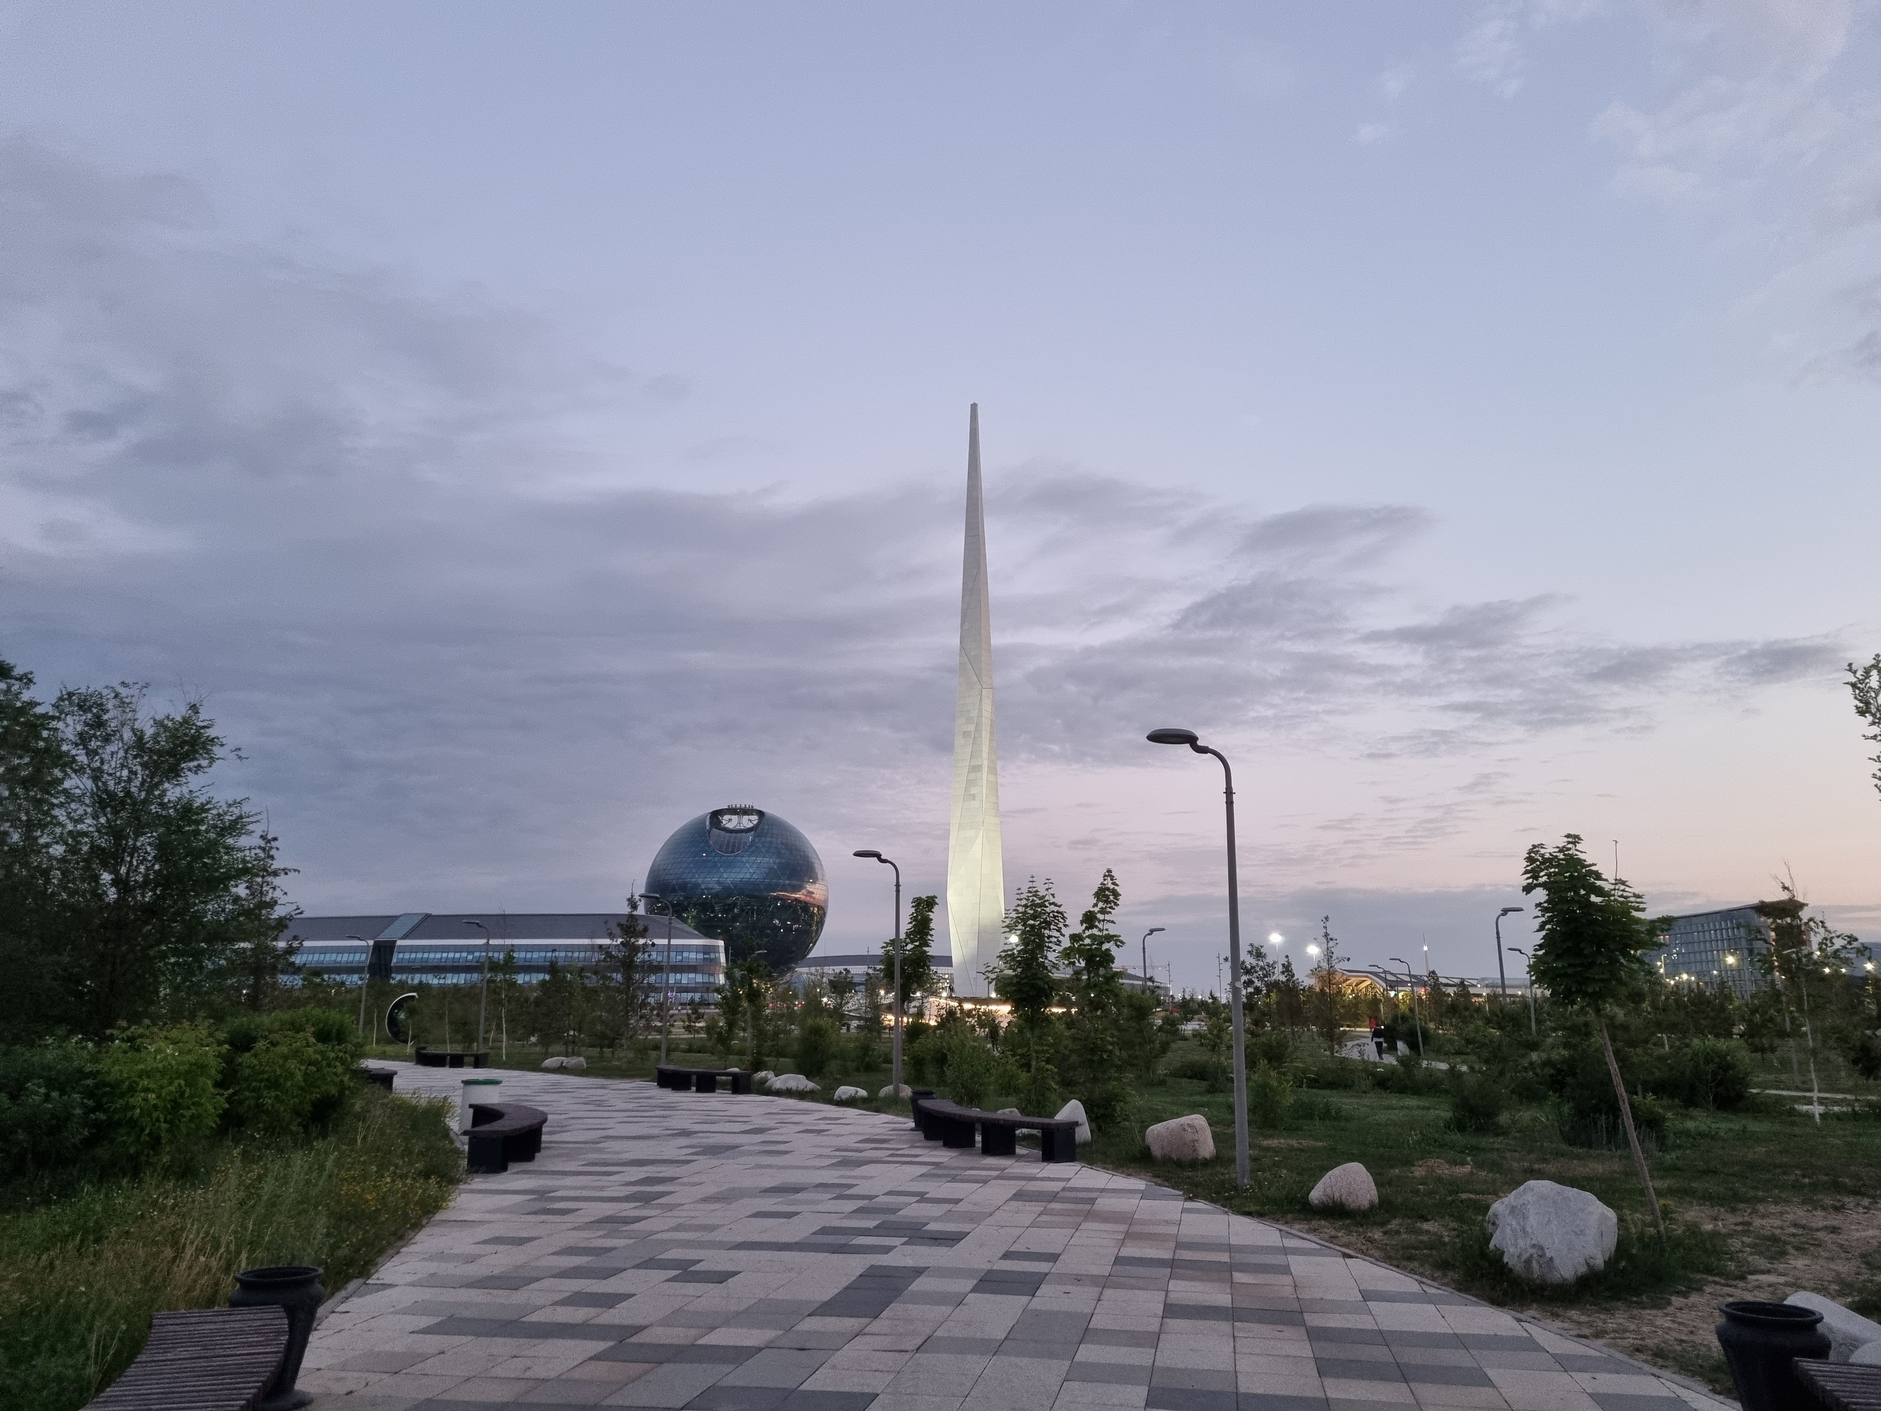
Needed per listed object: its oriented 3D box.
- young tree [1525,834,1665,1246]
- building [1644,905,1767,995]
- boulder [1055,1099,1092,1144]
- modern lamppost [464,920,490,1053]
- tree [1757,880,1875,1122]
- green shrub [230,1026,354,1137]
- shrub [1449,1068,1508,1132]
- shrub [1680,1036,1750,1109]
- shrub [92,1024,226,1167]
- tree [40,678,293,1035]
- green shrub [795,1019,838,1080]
[{"bbox_3d":[5.098,2.528,10.950,1.034,3.013,0.983,-6,-14,24],"label":"young tree"},{"bbox_3d":[299.740,97.709,536.593,17.000,38.500,90.000,0,-12,0],"label":"building"},{"bbox_3d":[1.718,5.438,18.677,0.580,0.630,0.500,0,-12,0],"label":"boulder"},{"bbox_3d":[-16.230,9.937,49.507,0.980,4.650,0.300,0,-12,0],"label":"modern lamppost"},{"bbox_3d":[14.042,4.744,22.746,1.819,3.794,1.720,-7,-14,30],"label":"tree"},{"bbox_3d":[-8.796,5.064,19.160,1.600,1.550,1.500,5,-13,-23],"label":"green shrub"},{"bbox_3d":[7.866,5.798,20.700,0.792,0.908,0.753,-5,-13,20],"label":"shrub"},{"bbox_3d":[14.872,7.132,27.117,1.350,1.450,1.350,-6,-14,28],"label":"shrub"},{"bbox_3d":[-8.394,4.252,15.200,1.215,1.617,1.094,7,-14,-28],"label":"shrub"},{"bbox_3d":[-10.960,2.720,20.000,3.179,6.166,3.020,7,-14,-28],"label":"tree"},{"bbox_3d":[-2.708,7.526,31.000,0.997,1.379,0.997,1,-12,-5],"label":"green shrub"}]

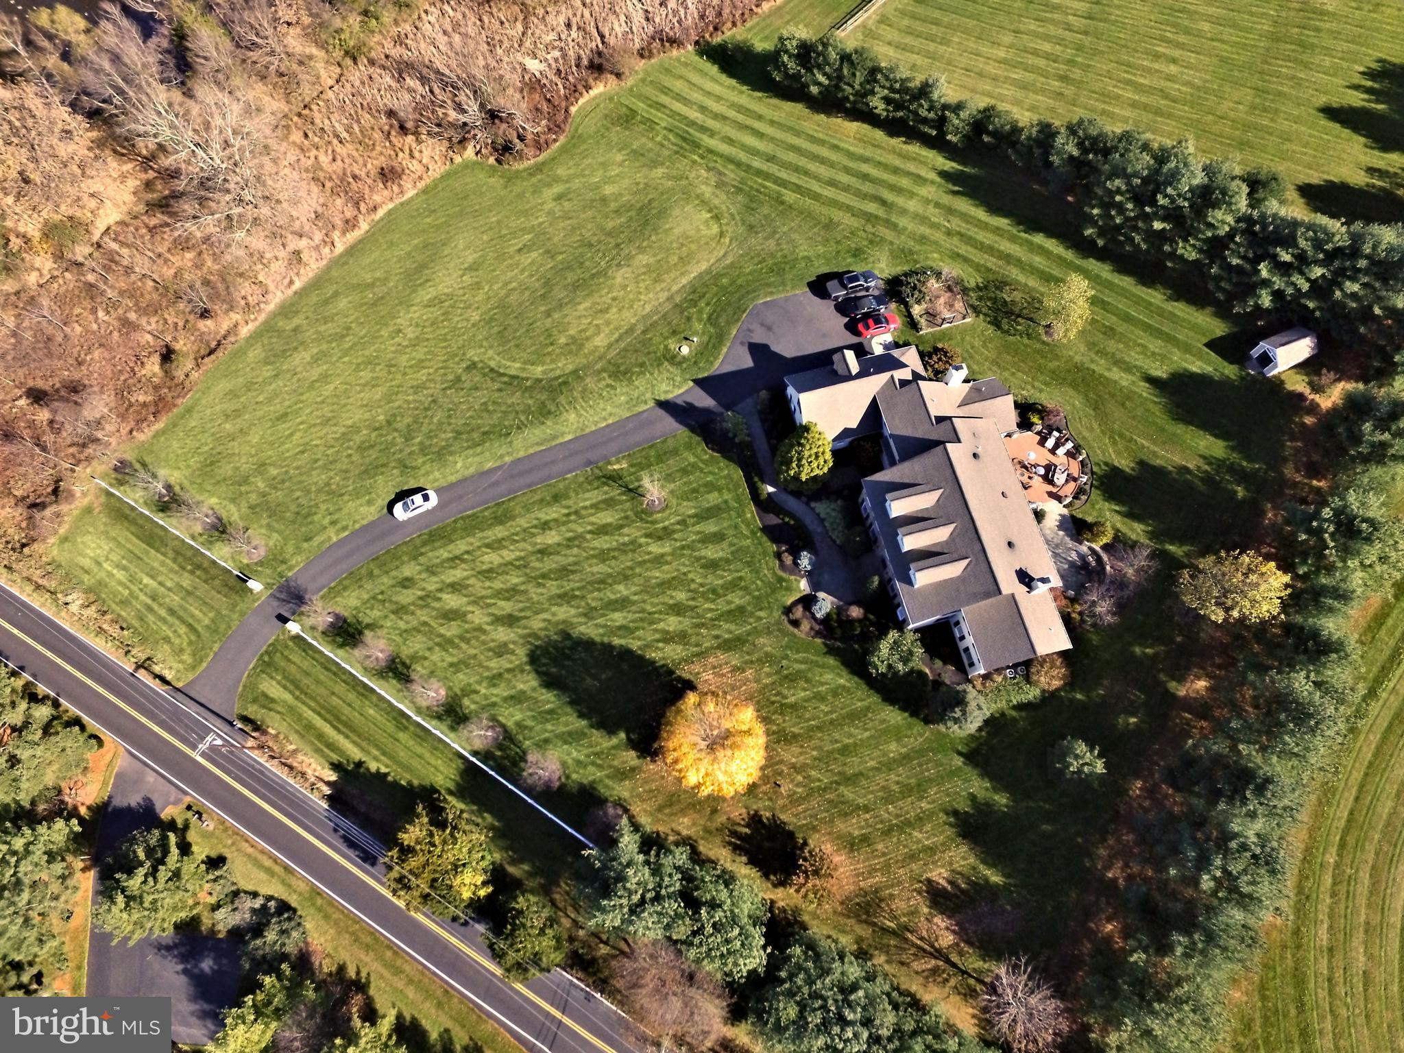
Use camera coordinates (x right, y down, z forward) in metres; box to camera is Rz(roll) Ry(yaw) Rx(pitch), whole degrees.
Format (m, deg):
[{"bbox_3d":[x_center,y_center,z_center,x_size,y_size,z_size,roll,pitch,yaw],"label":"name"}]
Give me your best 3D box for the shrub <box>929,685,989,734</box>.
[{"bbox_3d":[24.239,17.370,76.704,5.000,4.800,5.000,-1,72,3],"label":"shrub"}]

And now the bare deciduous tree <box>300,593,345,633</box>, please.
[{"bbox_3d":[-39.980,9.210,85.750,4.200,4.900,4.100,0,72,1],"label":"bare deciduous tree"}]

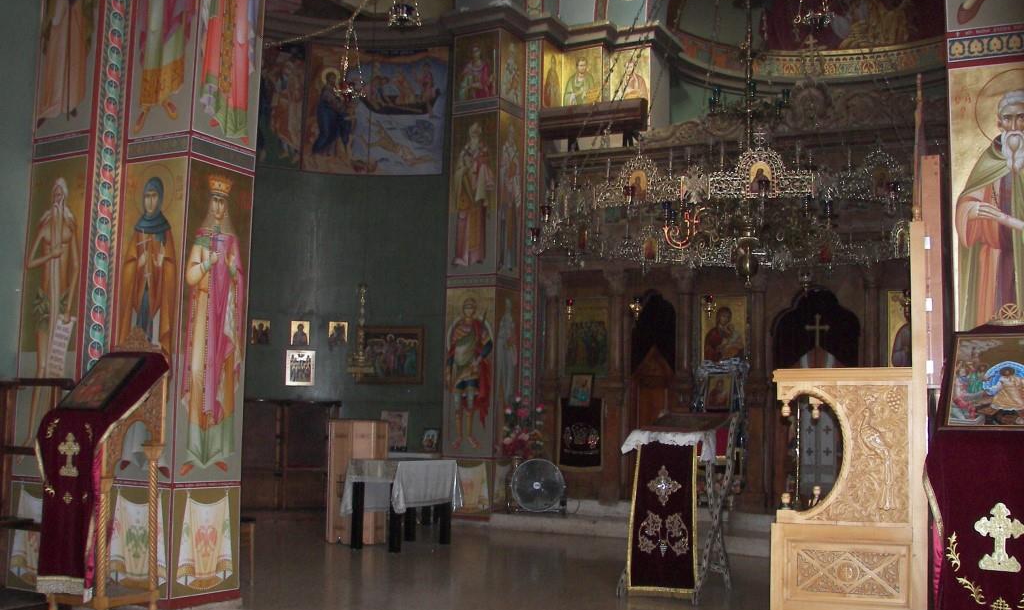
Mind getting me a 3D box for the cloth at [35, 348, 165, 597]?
[{"bbox_3d":[-2.133,0.858,5.528,0.440,1.270,0.460,-2,-6,28],"label":"cloth"}]

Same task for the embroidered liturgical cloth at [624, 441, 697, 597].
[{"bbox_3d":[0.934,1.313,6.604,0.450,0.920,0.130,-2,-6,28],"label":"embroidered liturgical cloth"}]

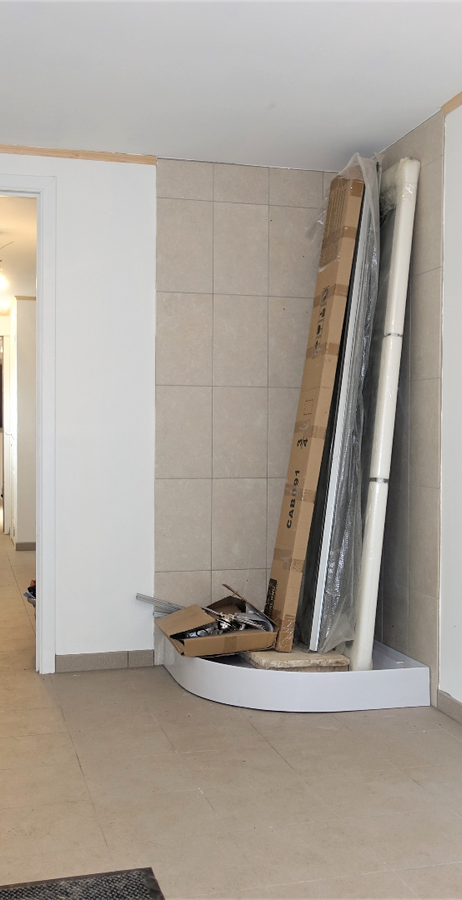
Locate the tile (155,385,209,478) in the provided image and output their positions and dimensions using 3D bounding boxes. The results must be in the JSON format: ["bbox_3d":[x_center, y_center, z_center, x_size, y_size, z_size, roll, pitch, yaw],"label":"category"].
[{"bbox_3d":[-0.204,-0.076,3.888,0.252,0.400,0.012,0,1,-16],"label":"tile"}]

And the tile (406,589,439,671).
[{"bbox_3d":[0.730,0.742,3.402,0.012,0.401,0.230,0,1,-16],"label":"tile"}]

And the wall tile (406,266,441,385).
[{"bbox_3d":[0.733,-0.462,3.362,0.010,0.400,0.227,0,1,-16],"label":"wall tile"}]

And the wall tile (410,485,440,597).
[{"bbox_3d":[0.733,0.344,3.400,0.010,0.405,0.253,0,1,-16],"label":"wall tile"}]

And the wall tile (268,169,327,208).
[{"bbox_3d":[0.293,-1.167,4.019,0.250,0.166,0.010,0,1,-14],"label":"wall tile"}]

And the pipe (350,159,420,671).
[{"bbox_3d":[0.586,-0.118,3.400,0.075,1.962,0.075,5,0,-16],"label":"pipe"}]

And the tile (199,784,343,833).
[{"bbox_3d":[0.099,0.980,2.486,0.302,0.010,0.300,0,1,-15],"label":"tile"}]

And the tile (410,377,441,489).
[{"bbox_3d":[0.730,-0.062,3.368,0.010,0.400,0.227,0,1,-16],"label":"tile"}]

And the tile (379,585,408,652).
[{"bbox_3d":[0.663,0.747,3.640,0.010,0.405,0.253,0,1,-16],"label":"tile"}]

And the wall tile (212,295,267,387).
[{"bbox_3d":[0.044,-0.476,3.952,0.252,0.400,0.012,0,1,-16],"label":"wall tile"}]

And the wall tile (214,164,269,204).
[{"bbox_3d":[0.047,-1.168,3.962,0.250,0.165,0.010,0,1,-14],"label":"wall tile"}]

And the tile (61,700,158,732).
[{"bbox_3d":[-0.425,0.937,3.149,0.301,0.010,0.286,0,1,-16],"label":"tile"}]

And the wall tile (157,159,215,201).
[{"bbox_3d":[-0.195,-1.157,3.862,0.253,0.168,0.010,0,1,-16],"label":"wall tile"}]

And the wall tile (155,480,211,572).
[{"bbox_3d":[-0.204,0.328,3.939,0.253,0.405,0.010,0,1,-16],"label":"wall tile"}]

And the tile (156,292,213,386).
[{"bbox_3d":[-0.202,-0.478,3.919,0.250,0.400,0.010,0,1,-14],"label":"tile"}]

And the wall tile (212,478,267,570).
[{"bbox_3d":[0.038,0.325,3.952,0.253,0.400,0.010,0,1,-16],"label":"wall tile"}]

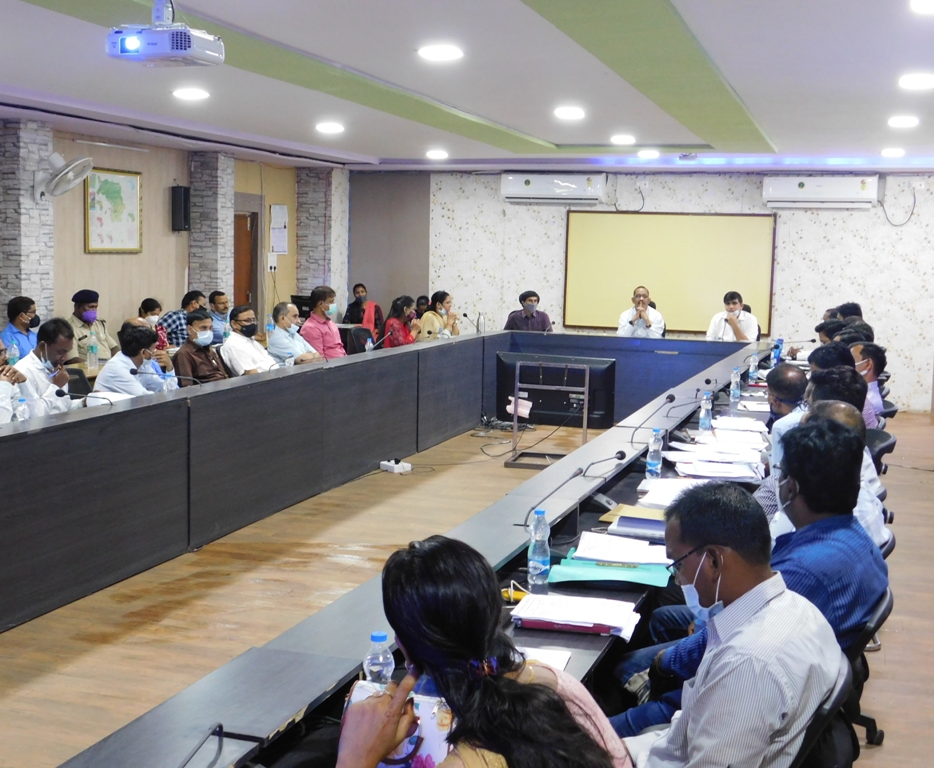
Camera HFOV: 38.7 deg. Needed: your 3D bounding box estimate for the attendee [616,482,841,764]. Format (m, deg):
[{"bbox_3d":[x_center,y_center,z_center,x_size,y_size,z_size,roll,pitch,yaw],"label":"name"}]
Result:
[{"bbox_3d":[0.481,0.781,2.767,0.750,1.192,0.520,5,7,29],"label":"attendee"}]

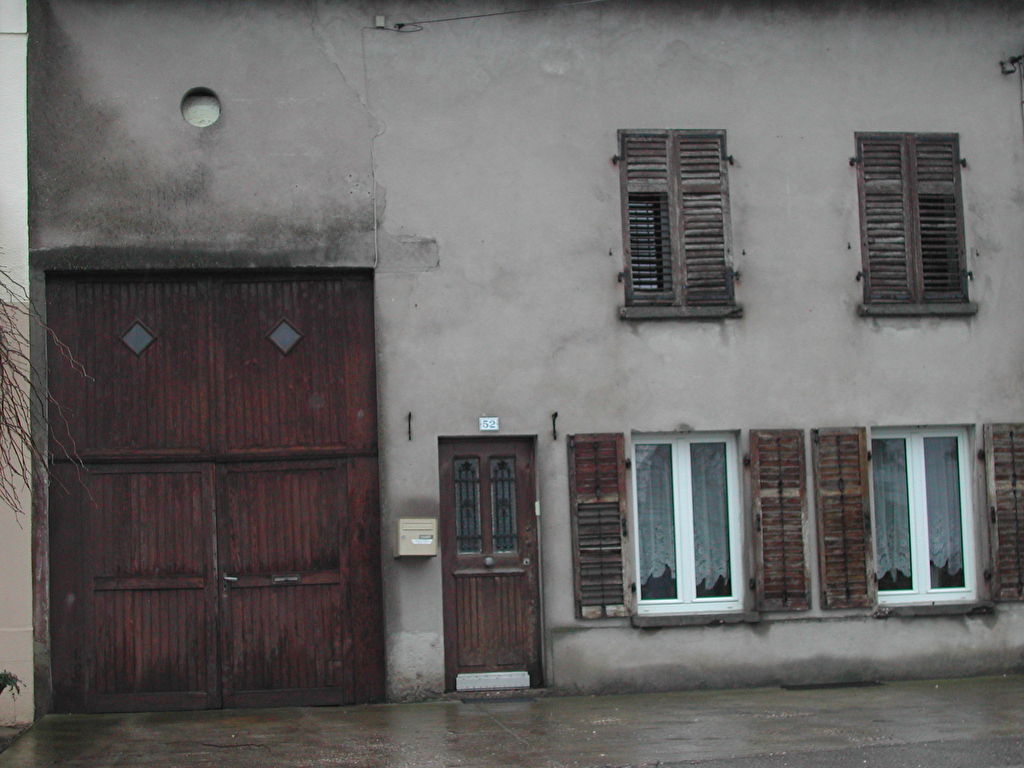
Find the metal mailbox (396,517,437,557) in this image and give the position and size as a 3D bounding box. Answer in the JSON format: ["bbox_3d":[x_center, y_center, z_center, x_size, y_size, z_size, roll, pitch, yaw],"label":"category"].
[{"bbox_3d":[-0.787,1.263,16.263,0.301,0.295,0.380,-1,-6,-10],"label":"metal mailbox"}]

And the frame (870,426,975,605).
[{"bbox_3d":[3.588,1.155,17.418,0.961,1.546,0.090,-1,-6,-10],"label":"frame"}]

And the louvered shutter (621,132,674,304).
[{"bbox_3d":[1.177,-1.427,17.075,0.482,1.530,0.050,-1,-6,-10],"label":"louvered shutter"}]

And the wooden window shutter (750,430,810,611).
[{"bbox_3d":[2.295,1.167,16.966,0.484,1.538,0.050,-1,-6,-10],"label":"wooden window shutter"}]

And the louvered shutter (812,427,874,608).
[{"bbox_3d":[2.847,1.158,17.063,0.493,1.537,0.050,-1,-6,-10],"label":"louvered shutter"}]

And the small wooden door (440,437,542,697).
[{"bbox_3d":[-0.201,1.508,16.728,0.836,2.101,0.080,-1,-6,-10],"label":"small wooden door"}]

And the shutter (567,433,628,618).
[{"bbox_3d":[0.734,1.196,16.689,0.486,1.543,0.050,-1,-6,-10],"label":"shutter"}]

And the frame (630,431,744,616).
[{"bbox_3d":[1.486,1.192,17.046,0.961,1.545,0.090,-1,-6,-10],"label":"frame"}]

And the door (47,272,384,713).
[{"bbox_3d":[-2.444,0.871,16.400,2.683,3.576,0.100,-1,-6,-10],"label":"door"}]

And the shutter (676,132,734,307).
[{"bbox_3d":[1.655,-1.436,17.159,0.489,1.537,0.050,-1,-6,-10],"label":"shutter"}]

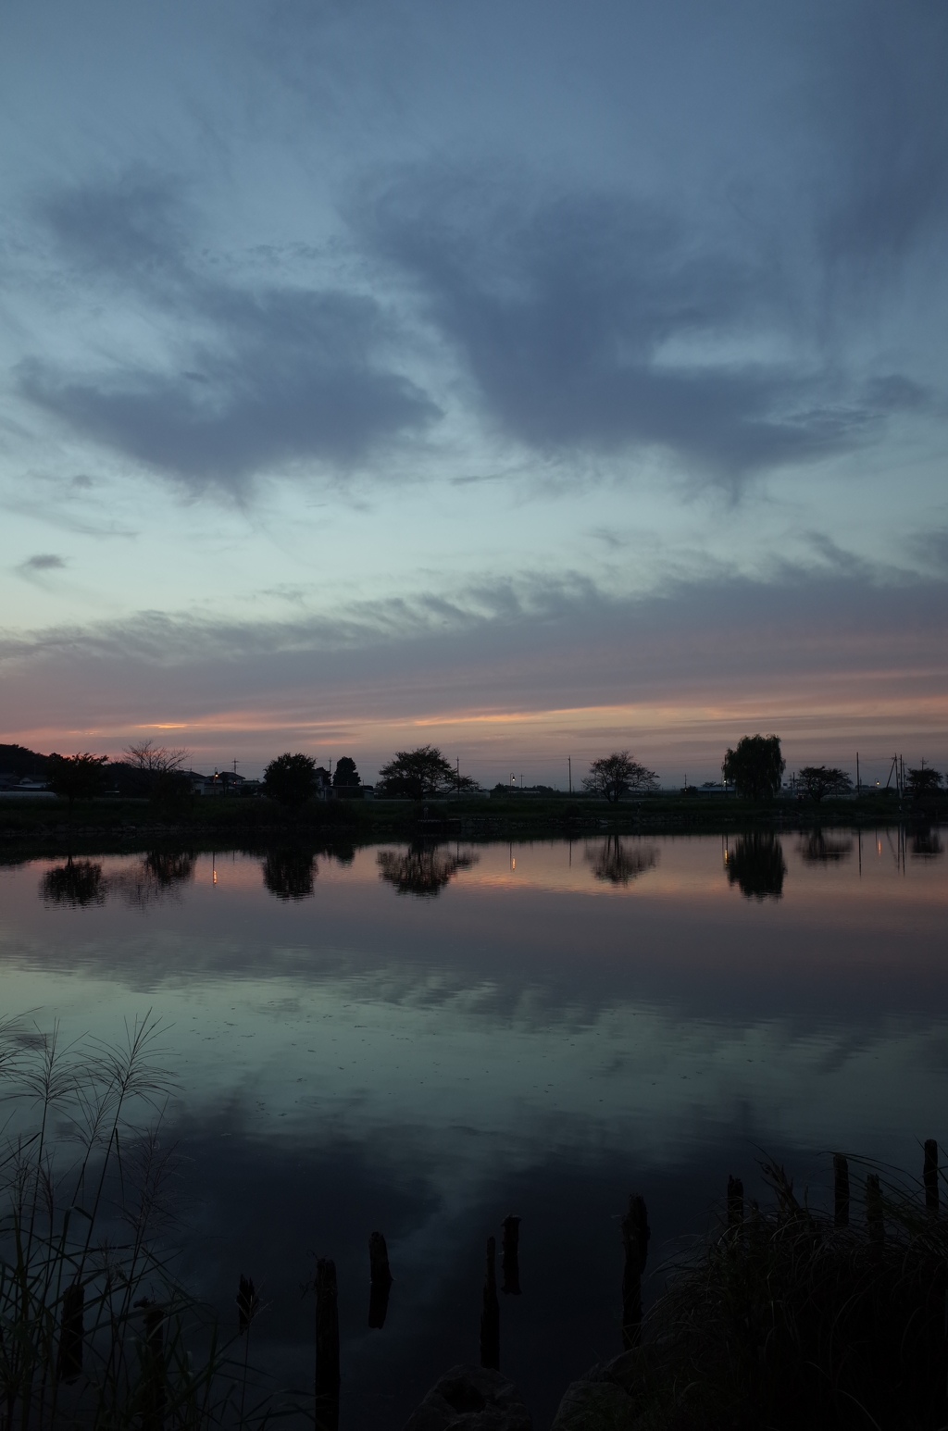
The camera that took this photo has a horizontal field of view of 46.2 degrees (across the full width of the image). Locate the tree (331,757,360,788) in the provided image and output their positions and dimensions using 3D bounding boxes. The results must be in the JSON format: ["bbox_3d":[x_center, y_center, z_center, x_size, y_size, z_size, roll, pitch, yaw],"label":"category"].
[{"bbox_3d":[-29.666,14.394,257.747,6.353,9.327,6.035,0,-4,0],"label":"tree"}]

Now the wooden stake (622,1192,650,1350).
[{"bbox_3d":[1.288,4.437,8.857,0.214,1.200,0.192,0,-4,0],"label":"wooden stake"}]

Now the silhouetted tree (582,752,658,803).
[{"bbox_3d":[22.056,9.295,168.000,11.493,7.599,10.344,0,-4,0],"label":"silhouetted tree"}]

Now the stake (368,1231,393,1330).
[{"bbox_3d":[-0.710,4.302,8.456,0.153,0.725,0.153,0,-4,0],"label":"stake"}]

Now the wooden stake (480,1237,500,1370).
[{"bbox_3d":[0.117,4.392,8.299,0.138,0.961,0.138,0,-4,0],"label":"wooden stake"}]

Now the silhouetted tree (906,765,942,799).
[{"bbox_3d":[79.872,12.007,197.195,6.150,5.746,5.842,0,-4,0],"label":"silhouetted tree"}]

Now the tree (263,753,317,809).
[{"bbox_3d":[-21.144,7.691,127.973,6.051,6.623,5.749,0,-4,0],"label":"tree"}]

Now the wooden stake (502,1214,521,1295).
[{"bbox_3d":[0.301,4.348,8.935,0.144,0.628,0.144,0,-4,0],"label":"wooden stake"}]

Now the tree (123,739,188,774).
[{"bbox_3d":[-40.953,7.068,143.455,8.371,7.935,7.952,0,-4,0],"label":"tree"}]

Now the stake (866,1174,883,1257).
[{"bbox_3d":[3.507,4.374,9.723,0.142,0.713,0.142,0,-4,0],"label":"stake"}]

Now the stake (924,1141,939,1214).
[{"bbox_3d":[4.927,4.989,11.973,0.145,0.787,0.145,0,-4,0],"label":"stake"}]

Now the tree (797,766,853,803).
[{"bbox_3d":[56.229,11.106,178.000,8.775,5.902,7.897,0,-4,0],"label":"tree"}]

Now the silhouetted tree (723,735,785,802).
[{"bbox_3d":[42.842,8.033,170.001,9.577,10.088,9.099,0,-4,0],"label":"silhouetted tree"}]

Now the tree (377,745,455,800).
[{"bbox_3d":[-7.920,7.910,151.234,10.650,7.451,10.118,0,-4,0],"label":"tree"}]

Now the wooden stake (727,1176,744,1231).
[{"bbox_3d":[2.591,4.857,11.005,0.155,0.582,0.155,0,-4,0],"label":"wooden stake"}]

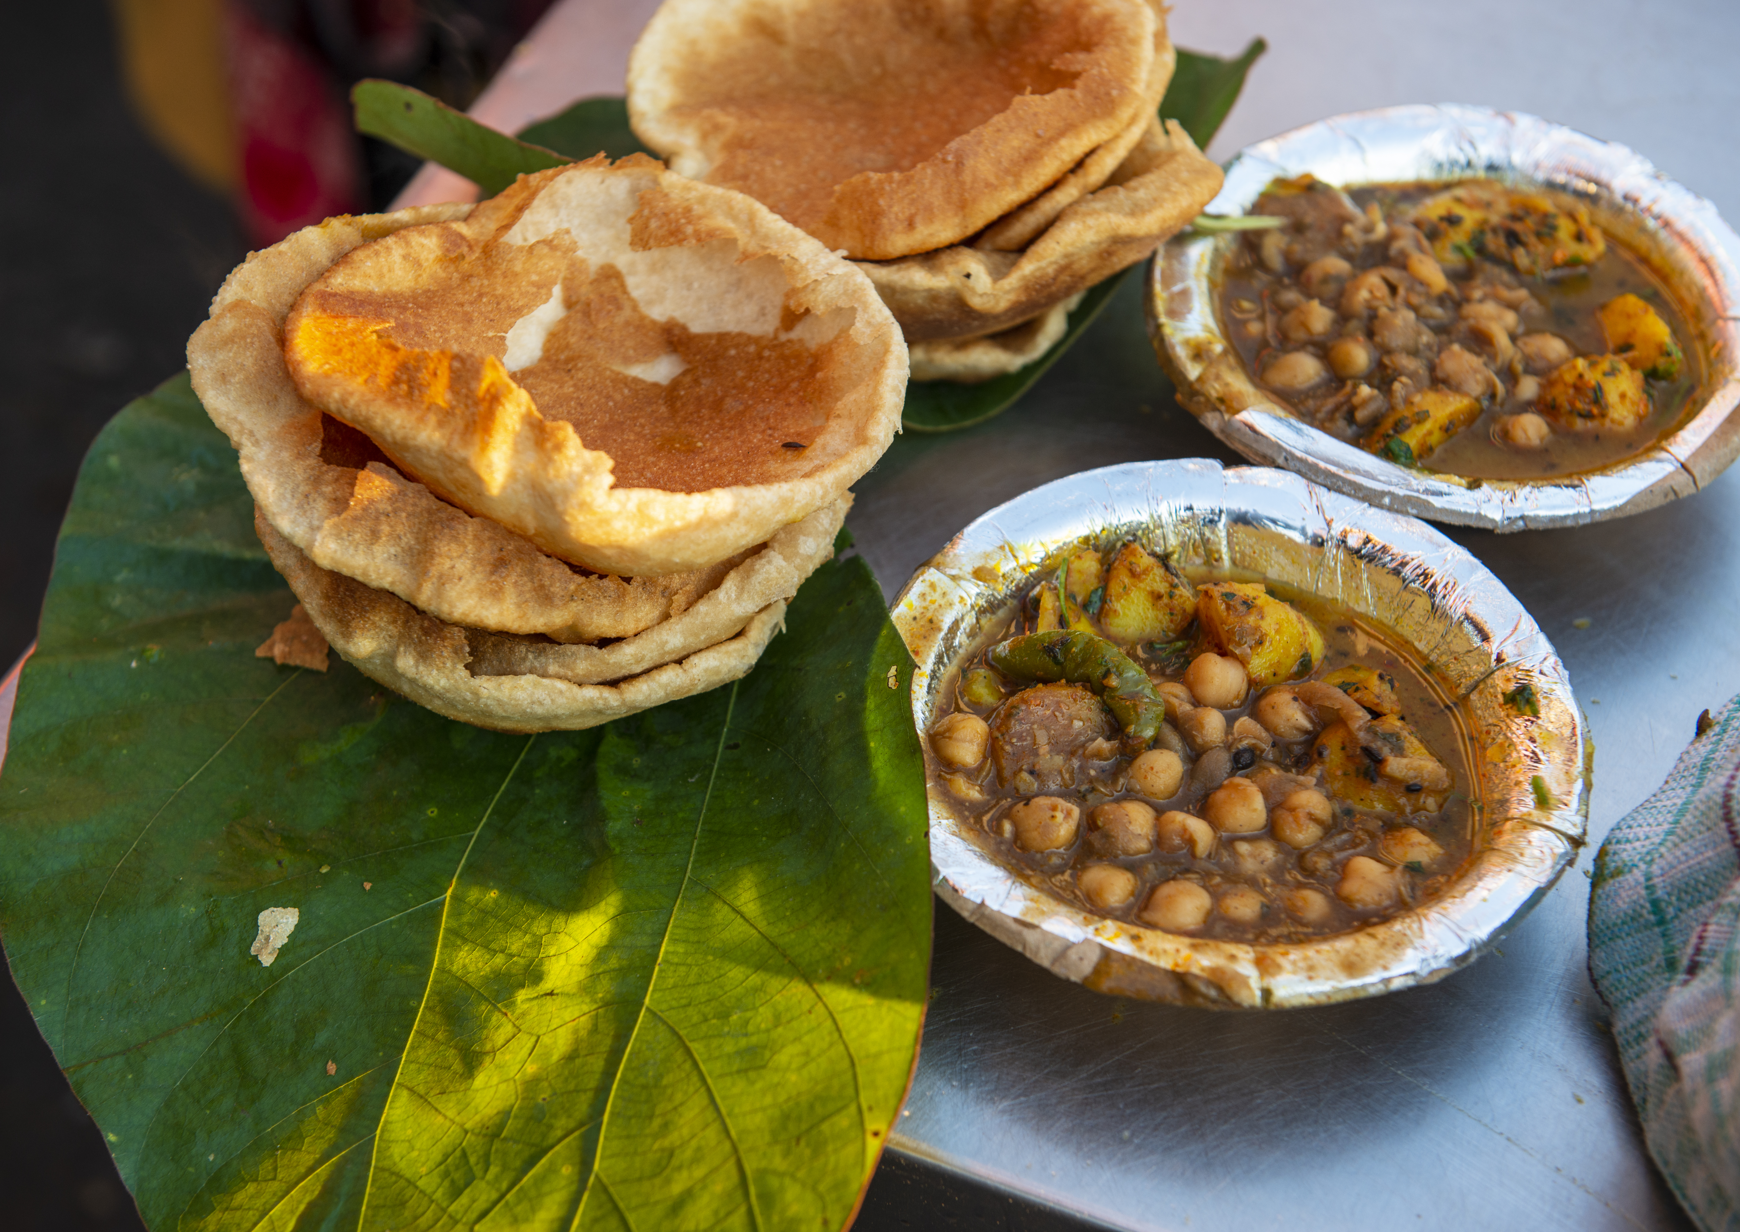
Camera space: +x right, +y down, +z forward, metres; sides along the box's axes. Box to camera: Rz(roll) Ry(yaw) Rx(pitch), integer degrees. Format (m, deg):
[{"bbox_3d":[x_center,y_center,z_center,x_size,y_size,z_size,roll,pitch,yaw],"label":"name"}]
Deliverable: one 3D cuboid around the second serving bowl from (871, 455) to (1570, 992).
[{"bbox_3d":[0.066,0.030,0.596,0.137,0.038,0.137,2,45,-2],"label":"second serving bowl"}]

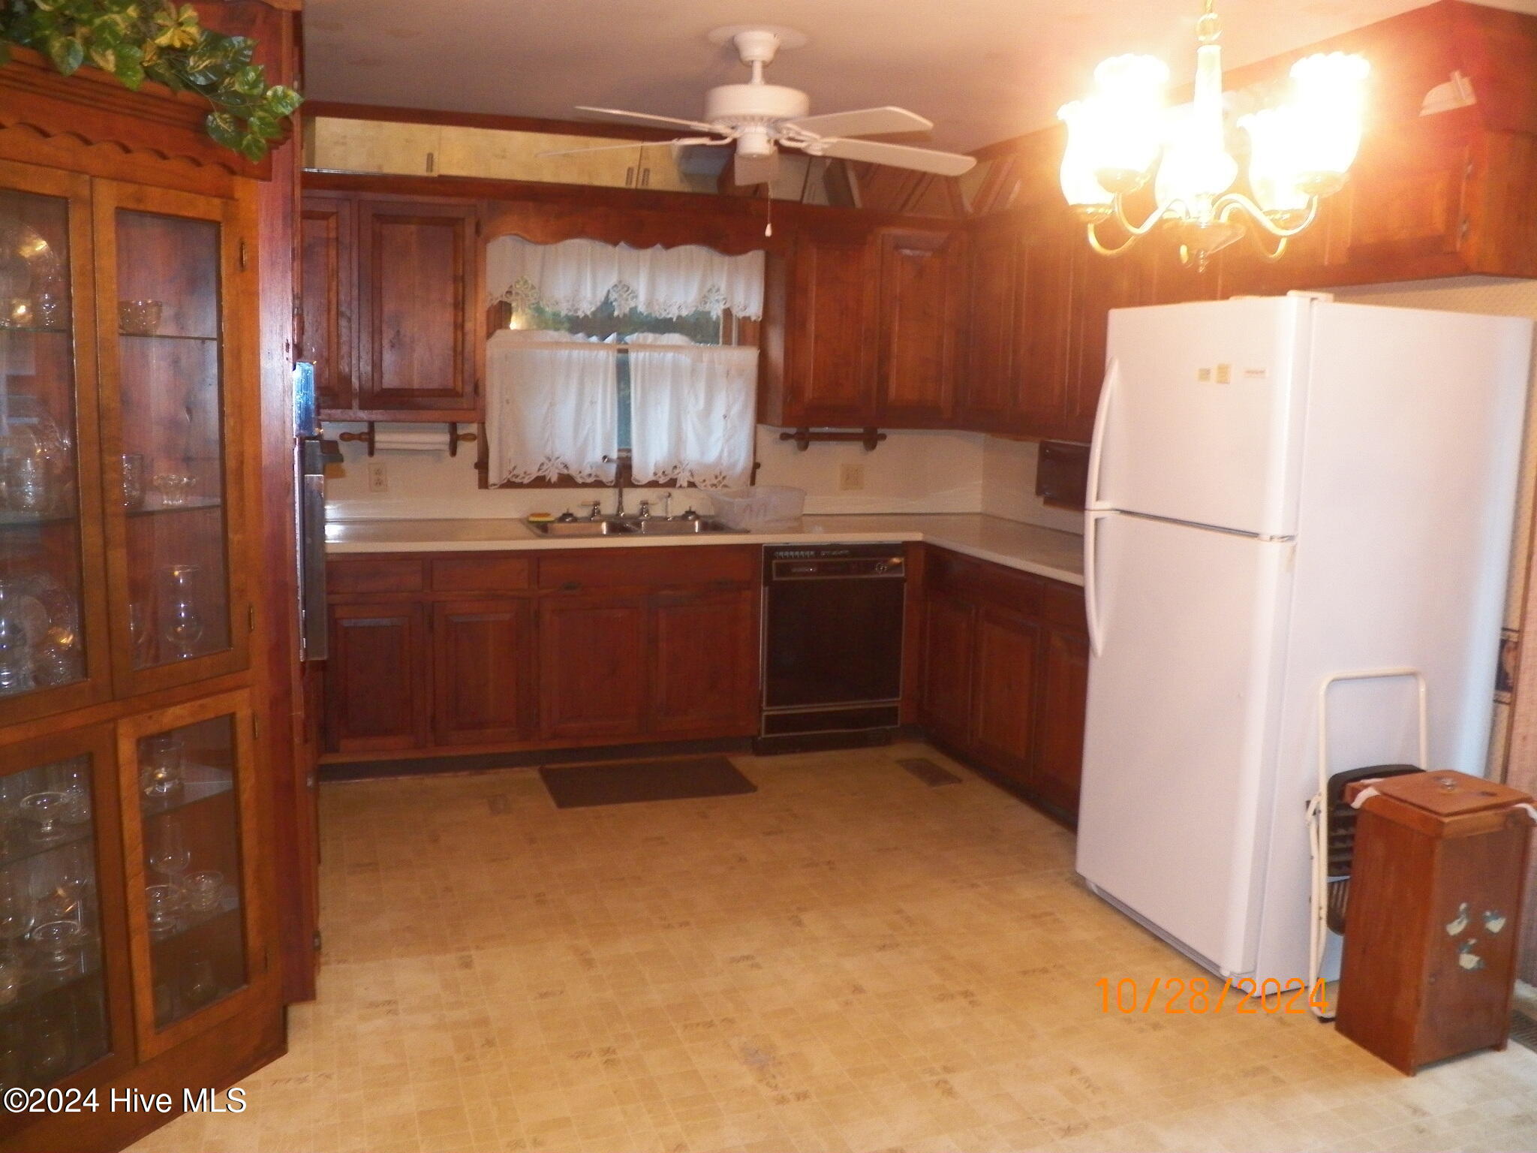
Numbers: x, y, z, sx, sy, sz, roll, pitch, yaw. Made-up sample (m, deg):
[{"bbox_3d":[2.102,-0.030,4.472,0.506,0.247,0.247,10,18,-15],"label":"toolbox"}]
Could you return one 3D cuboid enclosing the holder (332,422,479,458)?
[{"bbox_3d":[-1.391,-0.531,4.798,0.512,0.132,0.127,-2,9,-19],"label":"holder"}]

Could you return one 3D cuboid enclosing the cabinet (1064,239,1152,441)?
[{"bbox_3d":[1.329,-0.879,4.393,0.319,0.813,0.519,-2,9,-19],"label":"cabinet"}]

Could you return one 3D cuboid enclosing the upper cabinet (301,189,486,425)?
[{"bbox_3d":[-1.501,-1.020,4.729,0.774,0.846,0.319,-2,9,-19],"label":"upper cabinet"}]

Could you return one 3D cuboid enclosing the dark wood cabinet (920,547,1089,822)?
[{"bbox_3d":[1.135,0.373,4.593,0.622,0.858,1.372,-2,9,-19],"label":"dark wood cabinet"}]

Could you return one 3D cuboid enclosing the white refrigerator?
[{"bbox_3d":[1.381,0.146,3.374,0.775,1.681,0.694,-2,9,-19],"label":"white refrigerator"}]

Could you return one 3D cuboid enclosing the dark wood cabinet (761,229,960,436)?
[{"bbox_3d":[0.407,-1.072,5.380,0.818,0.848,0.319,-2,9,-19],"label":"dark wood cabinet"}]

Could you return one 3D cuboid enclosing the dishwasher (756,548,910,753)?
[{"bbox_3d":[0.166,0.245,5.291,0.613,0.856,0.598,-2,9,-19],"label":"dishwasher"}]

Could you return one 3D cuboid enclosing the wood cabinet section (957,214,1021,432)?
[{"bbox_3d":[1.079,-1.034,5.173,0.320,0.870,0.450,-2,9,-18],"label":"wood cabinet section"}]

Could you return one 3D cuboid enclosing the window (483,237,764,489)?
[{"bbox_3d":[-0.590,-0.891,5.211,1.215,1.063,0.098,-2,9,-19],"label":"window"}]

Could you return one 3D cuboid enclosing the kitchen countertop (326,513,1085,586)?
[{"bbox_3d":[-0.083,-0.087,4.436,3.004,0.039,2.060,-2,9,-19],"label":"kitchen countertop"}]

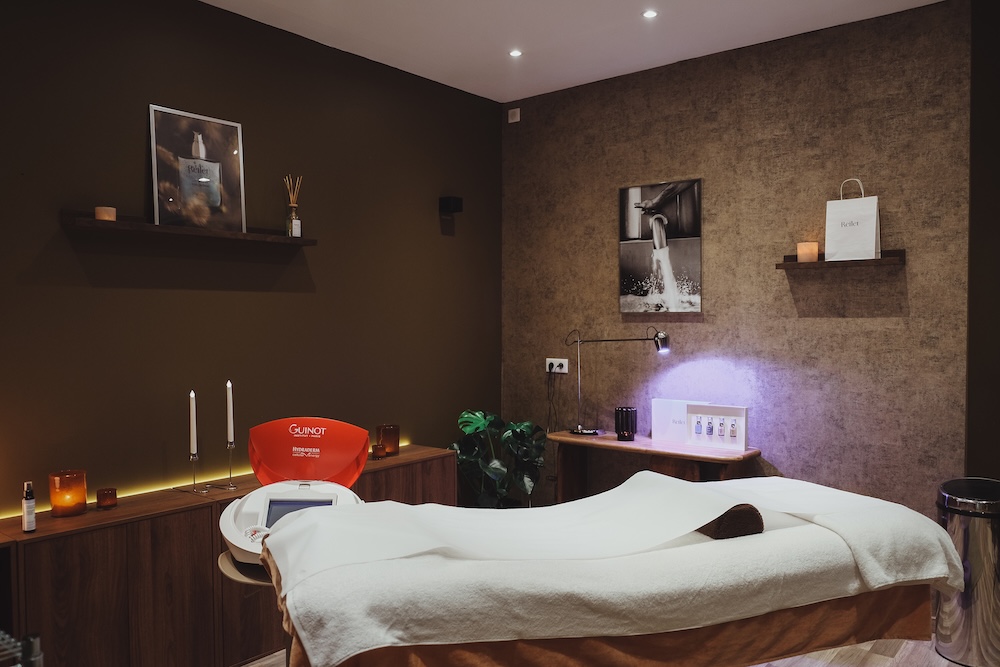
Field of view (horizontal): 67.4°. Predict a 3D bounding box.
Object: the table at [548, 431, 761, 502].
[{"bbox_3d":[0.754,0.932,3.961,1.121,0.723,0.379,1,2,40],"label":"table"}]

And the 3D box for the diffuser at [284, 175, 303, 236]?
[{"bbox_3d":[-0.919,-0.559,3.351,0.080,0.301,0.070,-1,2,-44],"label":"diffuser"}]

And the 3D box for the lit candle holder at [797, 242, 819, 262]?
[{"bbox_3d":[1.450,-0.373,3.533,0.093,0.101,0.093,1,2,40],"label":"lit candle holder"}]

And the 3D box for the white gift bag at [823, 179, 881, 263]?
[{"bbox_3d":[1.534,-0.484,3.262,0.202,0.367,0.085,1,2,40],"label":"white gift bag"}]

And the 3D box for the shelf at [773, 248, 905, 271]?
[{"bbox_3d":[1.556,-0.338,3.448,0.529,0.072,0.117,1,2,40],"label":"shelf"}]

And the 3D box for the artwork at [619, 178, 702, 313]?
[{"bbox_3d":[0.834,-0.442,3.904,0.469,0.666,0.022,1,2,40],"label":"artwork"}]

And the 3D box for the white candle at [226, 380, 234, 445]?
[{"bbox_3d":[-1.113,0.324,3.103,0.025,0.261,0.025,1,2,40],"label":"white candle"}]

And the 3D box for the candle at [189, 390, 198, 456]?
[{"bbox_3d":[-1.244,0.366,3.056,0.025,0.268,0.025,1,2,40],"label":"candle"}]

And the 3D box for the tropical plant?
[{"bbox_3d":[-0.014,0.858,4.255,0.550,0.856,0.520,0,1,-5],"label":"tropical plant"}]

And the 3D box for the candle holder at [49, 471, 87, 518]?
[{"bbox_3d":[-1.512,0.560,2.629,0.113,0.139,0.113,1,2,40],"label":"candle holder"}]

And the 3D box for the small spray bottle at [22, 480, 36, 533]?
[{"bbox_3d":[-1.513,0.556,2.408,0.040,0.160,0.040,1,2,40],"label":"small spray bottle"}]

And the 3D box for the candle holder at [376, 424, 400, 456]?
[{"bbox_3d":[-0.556,0.532,3.737,0.113,0.139,0.113,0,1,0],"label":"candle holder"}]

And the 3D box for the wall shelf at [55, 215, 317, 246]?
[{"bbox_3d":[-1.250,-0.436,3.170,0.124,0.071,1.064,1,2,40],"label":"wall shelf"}]

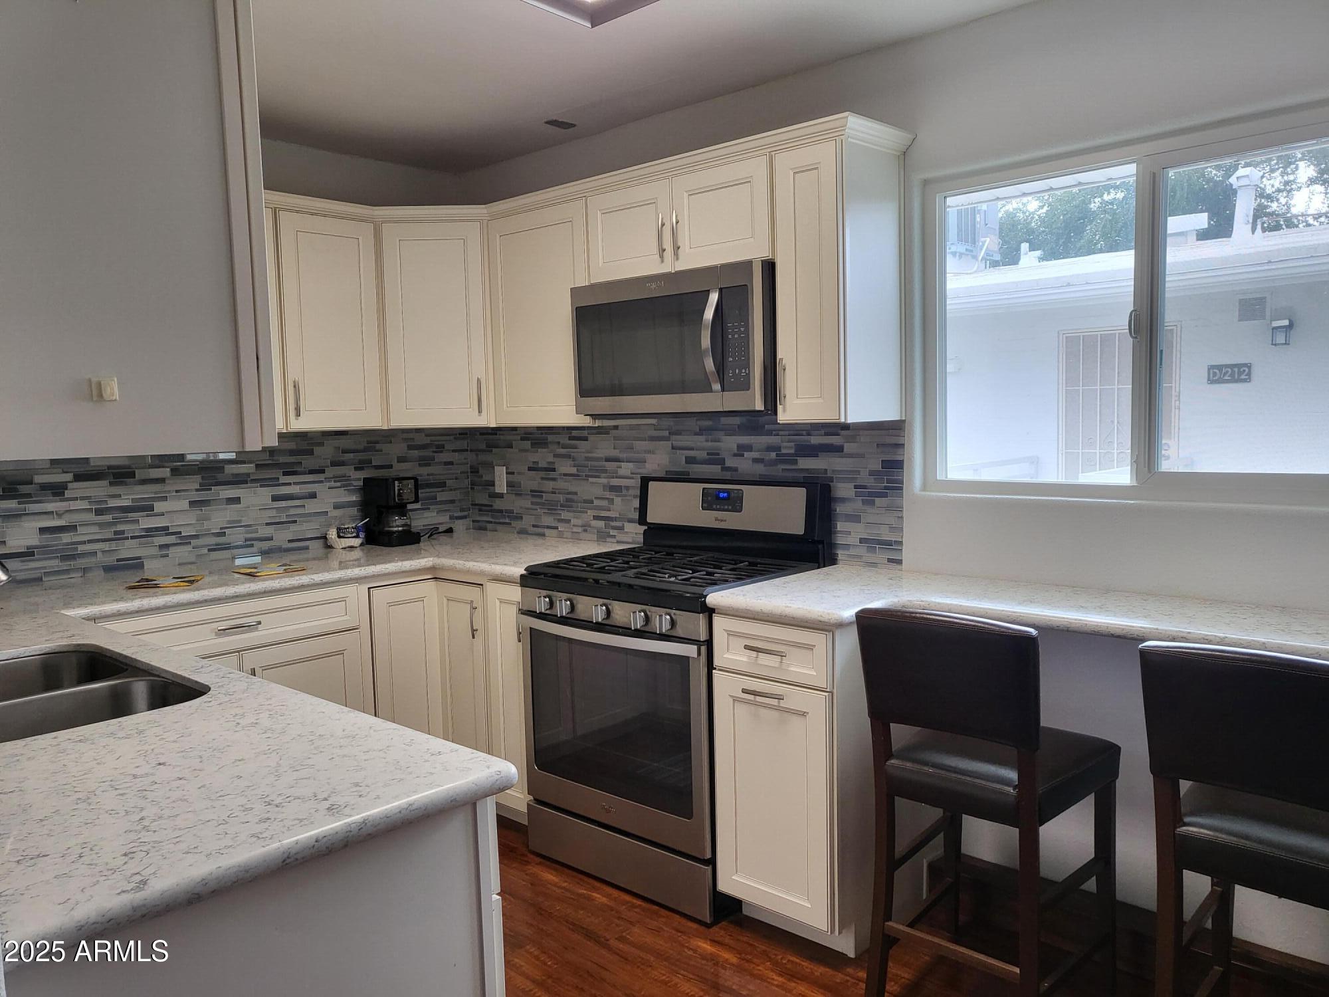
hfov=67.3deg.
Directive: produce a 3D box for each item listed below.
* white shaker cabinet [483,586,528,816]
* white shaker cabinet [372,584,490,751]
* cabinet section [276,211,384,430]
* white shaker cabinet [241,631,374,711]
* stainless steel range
[{"bbox_3d":[-0.307,0.637,3.494,0.202,0.765,0.615,3,6,42],"label":"white shaker cabinet"},{"bbox_3d":[-0.798,0.626,3.756,0.880,0.765,0.880,3,6,42],"label":"white shaker cabinet"},{"bbox_3d":[-1.282,-0.622,3.611,0.335,0.753,0.385,3,6,42],"label":"cabinet section"},{"bbox_3d":[-1.339,0.738,3.362,0.608,0.620,0.431,3,6,42],"label":"white shaker cabinet"},{"bbox_3d":[0.027,0.548,3.138,0.757,1.185,0.667,3,6,42],"label":"stainless steel range"}]

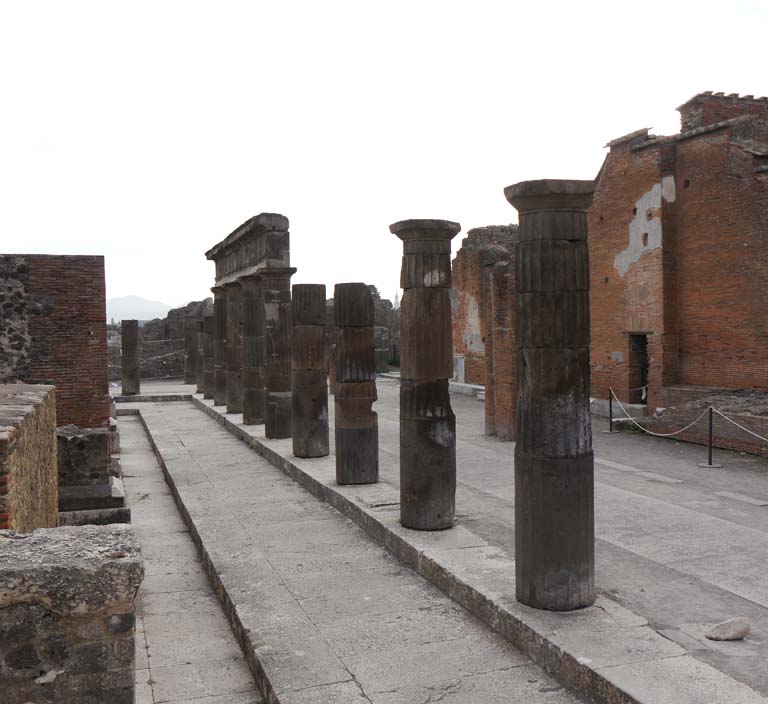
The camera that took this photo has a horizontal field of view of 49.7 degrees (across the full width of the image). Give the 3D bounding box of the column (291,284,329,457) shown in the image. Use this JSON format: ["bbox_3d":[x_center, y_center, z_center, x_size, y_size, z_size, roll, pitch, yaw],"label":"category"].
[{"bbox_3d":[-1.373,0.354,15.613,0.686,3.214,0.686,-1,2,-19],"label":"column"}]

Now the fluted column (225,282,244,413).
[{"bbox_3d":[-4.114,-0.099,23.527,0.843,3.664,0.843,-1,2,-19],"label":"fluted column"}]

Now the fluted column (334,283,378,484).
[{"bbox_3d":[-0.421,0.490,12.949,0.686,3.097,0.686,0,2,0],"label":"fluted column"}]

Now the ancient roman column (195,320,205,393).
[{"bbox_3d":[-6.720,0.182,31.230,0.676,2.656,0.676,-1,2,-19],"label":"ancient roman column"}]

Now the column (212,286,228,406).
[{"bbox_3d":[-5.004,-0.174,26.173,0.833,3.659,0.833,-1,2,-19],"label":"column"}]

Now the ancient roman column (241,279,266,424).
[{"bbox_3d":[-3.202,-0.033,20.879,0.843,3.683,0.843,-1,2,-19],"label":"ancient roman column"}]

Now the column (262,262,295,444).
[{"bbox_3d":[-2.276,0.046,18.240,0.853,3.679,0.853,-1,2,-19],"label":"column"}]

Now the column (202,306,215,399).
[{"bbox_3d":[-5.856,0.154,28.631,0.676,2.862,0.676,-1,2,-19],"label":"column"}]

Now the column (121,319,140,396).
[{"bbox_3d":[-9.028,0.221,29.564,0.647,2.685,0.647,-1,2,-19],"label":"column"}]

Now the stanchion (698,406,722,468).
[{"bbox_3d":[5.755,1.487,14.565,0.451,1.039,0.451,-1,2,-19],"label":"stanchion"}]

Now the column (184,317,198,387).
[{"bbox_3d":[-8.351,-0.005,35.979,0.647,2.754,0.647,-1,2,-19],"label":"column"}]

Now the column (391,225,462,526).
[{"bbox_3d":[0.545,0.285,10.159,0.853,3.669,0.853,0,2,0],"label":"column"}]

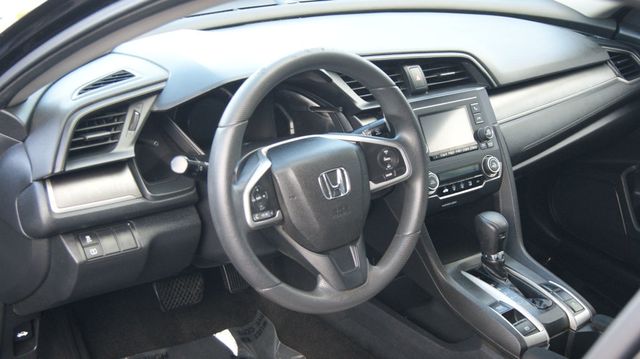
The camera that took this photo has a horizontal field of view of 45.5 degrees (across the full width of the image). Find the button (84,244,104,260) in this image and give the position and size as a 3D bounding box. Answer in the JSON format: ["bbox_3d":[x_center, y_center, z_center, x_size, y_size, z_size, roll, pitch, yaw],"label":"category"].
[{"bbox_3d":[-0.310,0.100,1.046,0.024,0.017,0.012,-13,-8,-28],"label":"button"}]

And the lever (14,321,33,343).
[{"bbox_3d":[-0.447,0.229,1.150,0.025,0.031,0.018,-16,19,-33],"label":"lever"}]

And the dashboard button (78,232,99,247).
[{"bbox_3d":[-0.317,0.083,1.047,0.024,0.017,0.012,-13,-8,-28],"label":"dashboard button"}]

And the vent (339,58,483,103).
[{"bbox_3d":[0.173,-0.184,1.416,0.280,0.062,0.045,-12,5,-27],"label":"vent"}]

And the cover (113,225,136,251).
[{"bbox_3d":[-0.273,0.083,1.069,0.024,0.034,0.012,-13,-8,-28],"label":"cover"}]

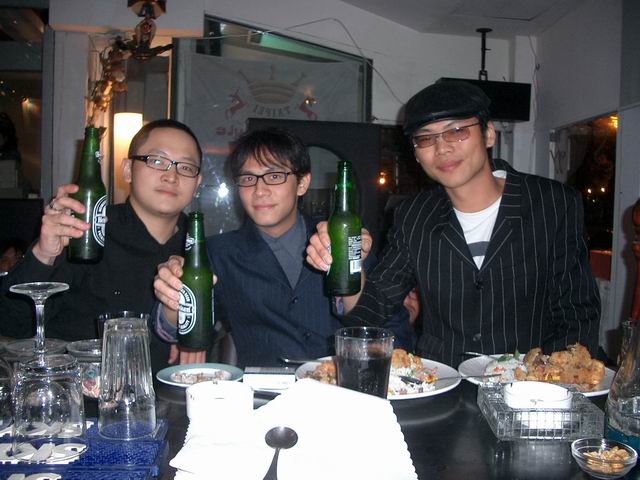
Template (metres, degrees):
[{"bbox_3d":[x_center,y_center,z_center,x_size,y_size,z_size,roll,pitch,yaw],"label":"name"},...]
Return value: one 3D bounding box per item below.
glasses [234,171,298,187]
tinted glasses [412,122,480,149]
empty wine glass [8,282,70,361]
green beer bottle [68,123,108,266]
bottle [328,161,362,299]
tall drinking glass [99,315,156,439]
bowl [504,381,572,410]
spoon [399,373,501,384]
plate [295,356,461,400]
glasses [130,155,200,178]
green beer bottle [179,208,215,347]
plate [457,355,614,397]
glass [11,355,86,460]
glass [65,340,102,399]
[{"bbox_3d":[-0.116,-0.145,1.567,0.140,0.042,0.140,-5,4,11],"label":"glasses"},{"bbox_3d":[0.283,-0.225,1.382,0.138,0.042,0.130,-7,8,33],"label":"tinted glasses"},{"bbox_3d":[-0.334,0.142,0.774,0.074,0.168,0.074,1,2,0],"label":"empty wine glass"},{"bbox_3d":[-0.399,-0.078,1.120,0.061,0.234,0.061,4,3,-5],"label":"green beer bottle"},{"bbox_3d":[0.044,-0.020,1.125,0.061,0.234,0.061,0,3,0],"label":"bottle"},{"bbox_3d":[-0.251,0.177,0.839,0.075,0.145,0.075,0,4,0],"label":"tall drinking glass"},{"bbox_3d":[0.278,0.213,0.826,0.086,0.040,0.086,1,2,0],"label":"bowl"},{"bbox_3d":[0.213,0.226,1.054,0.175,0.022,0.038,-4,4,-3],"label":"spoon"},{"bbox_3d":[0.096,0.235,1.081,0.274,0.023,0.274,0,4,0],"label":"plate"},{"bbox_3d":[-0.353,-0.164,1.491,0.142,0.042,0.140,12,-4,-26],"label":"glasses"},{"bbox_3d":[-0.210,0.069,1.095,0.061,0.234,0.061,2,3,0],"label":"green beer bottle"},{"bbox_3d":[0.365,0.235,1.085,0.266,0.023,0.266,0,4,0],"label":"plate"},{"bbox_3d":[-0.294,0.182,0.706,0.082,0.097,0.082,1,2,0],"label":"glass"},{"bbox_3d":[-0.363,0.210,1.054,0.095,0.075,0.095,0,4,0],"label":"glass"}]

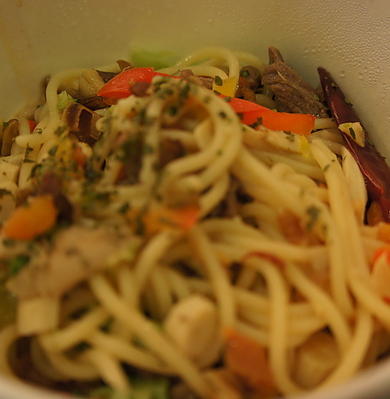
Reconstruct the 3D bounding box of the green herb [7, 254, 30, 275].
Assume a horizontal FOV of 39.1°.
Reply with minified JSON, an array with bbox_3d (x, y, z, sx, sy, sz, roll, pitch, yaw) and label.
[{"bbox_3d":[-0.038,0.014,0.120,0.005,0.003,0.004,0,50,0],"label":"green herb"}]

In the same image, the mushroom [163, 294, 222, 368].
[{"bbox_3d":[-0.001,0.028,0.118,0.012,0.011,0.012,0,50,0],"label":"mushroom"}]

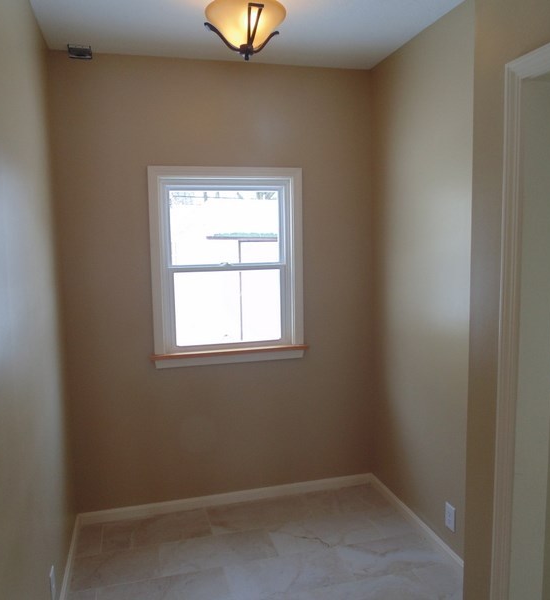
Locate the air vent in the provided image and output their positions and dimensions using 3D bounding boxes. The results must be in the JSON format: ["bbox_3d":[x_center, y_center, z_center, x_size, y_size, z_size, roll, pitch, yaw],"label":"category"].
[{"bbox_3d":[-1.018,-1.288,2.659,0.120,0.050,0.080,-3,6,-15],"label":"air vent"}]

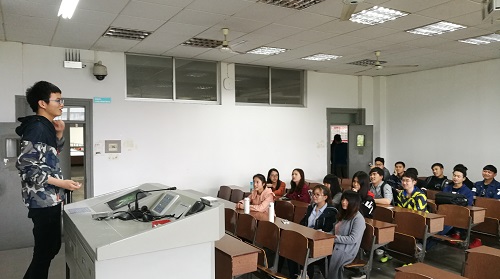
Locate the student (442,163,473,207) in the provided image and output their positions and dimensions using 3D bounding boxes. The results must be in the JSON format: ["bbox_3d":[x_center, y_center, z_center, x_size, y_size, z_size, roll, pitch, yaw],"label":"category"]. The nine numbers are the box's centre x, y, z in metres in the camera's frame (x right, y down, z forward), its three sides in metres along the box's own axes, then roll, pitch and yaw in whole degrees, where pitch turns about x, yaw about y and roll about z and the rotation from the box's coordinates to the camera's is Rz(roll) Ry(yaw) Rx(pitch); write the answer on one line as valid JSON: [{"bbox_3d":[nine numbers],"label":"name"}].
[{"bbox_3d":[3.211,1.078,6.068,0.500,1.250,0.720,0,1,45],"label":"student"}]

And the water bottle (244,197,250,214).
[{"bbox_3d":[-0.034,0.873,5.193,0.070,0.230,0.070,-1,1,-31],"label":"water bottle"}]

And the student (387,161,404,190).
[{"bbox_3d":[2.930,1.039,7.642,0.740,1.200,0.520,-1,1,-40],"label":"student"}]

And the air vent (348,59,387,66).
[{"bbox_3d":[2.461,-1.629,8.191,0.600,0.050,0.600,-1,1,-31],"label":"air vent"}]

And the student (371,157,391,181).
[{"bbox_3d":[2.697,1.010,8.084,0.720,1.230,0.520,-1,1,-40],"label":"student"}]

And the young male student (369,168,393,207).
[{"bbox_3d":[2.024,1.084,6.175,0.700,1.250,0.470,-1,1,-37],"label":"young male student"}]

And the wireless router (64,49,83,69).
[{"bbox_3d":[-2.972,-1.361,6.568,0.290,0.335,0.060,-1,1,-31],"label":"wireless router"}]

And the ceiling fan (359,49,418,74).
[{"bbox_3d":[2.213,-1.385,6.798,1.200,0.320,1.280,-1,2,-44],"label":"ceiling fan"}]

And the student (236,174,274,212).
[{"bbox_3d":[0.059,1.132,5.613,0.700,1.200,0.460,-1,1,-38],"label":"student"}]

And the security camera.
[{"bbox_3d":[-2.542,-1.165,6.615,0.230,0.320,0.250,-1,1,-31],"label":"security camera"}]

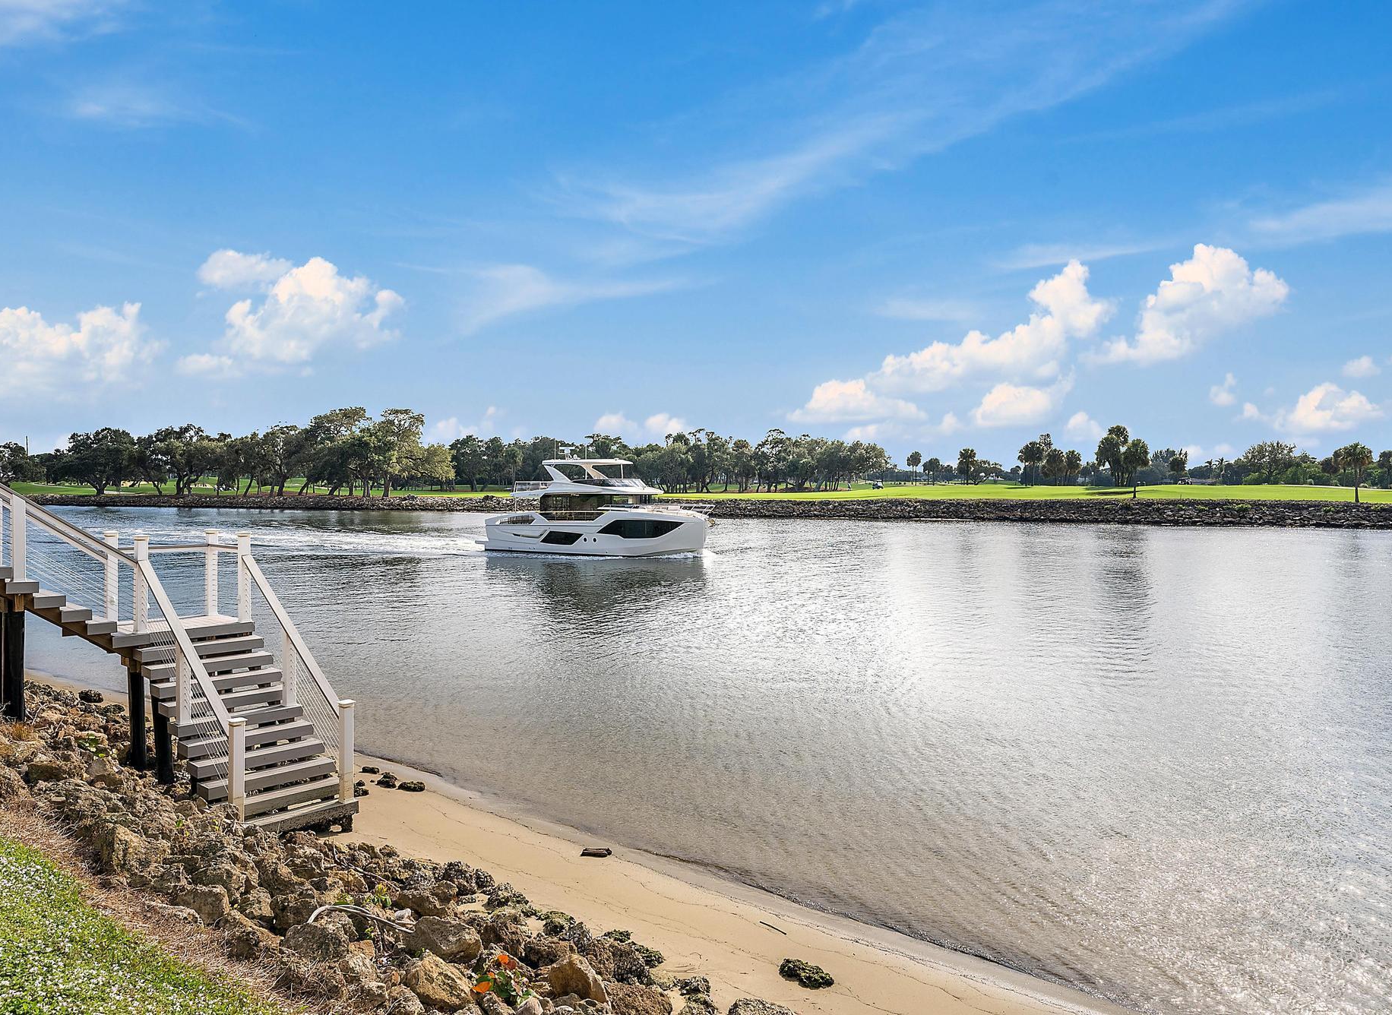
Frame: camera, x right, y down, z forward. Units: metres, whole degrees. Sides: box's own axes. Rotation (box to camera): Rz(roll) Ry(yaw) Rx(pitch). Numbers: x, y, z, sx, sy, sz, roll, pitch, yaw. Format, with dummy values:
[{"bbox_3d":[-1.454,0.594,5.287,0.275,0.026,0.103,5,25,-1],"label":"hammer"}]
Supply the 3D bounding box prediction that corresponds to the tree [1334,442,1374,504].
[{"bbox_3d":[89.786,-4.744,138.000,4.900,8.130,4.900,0,1,0],"label":"tree"}]

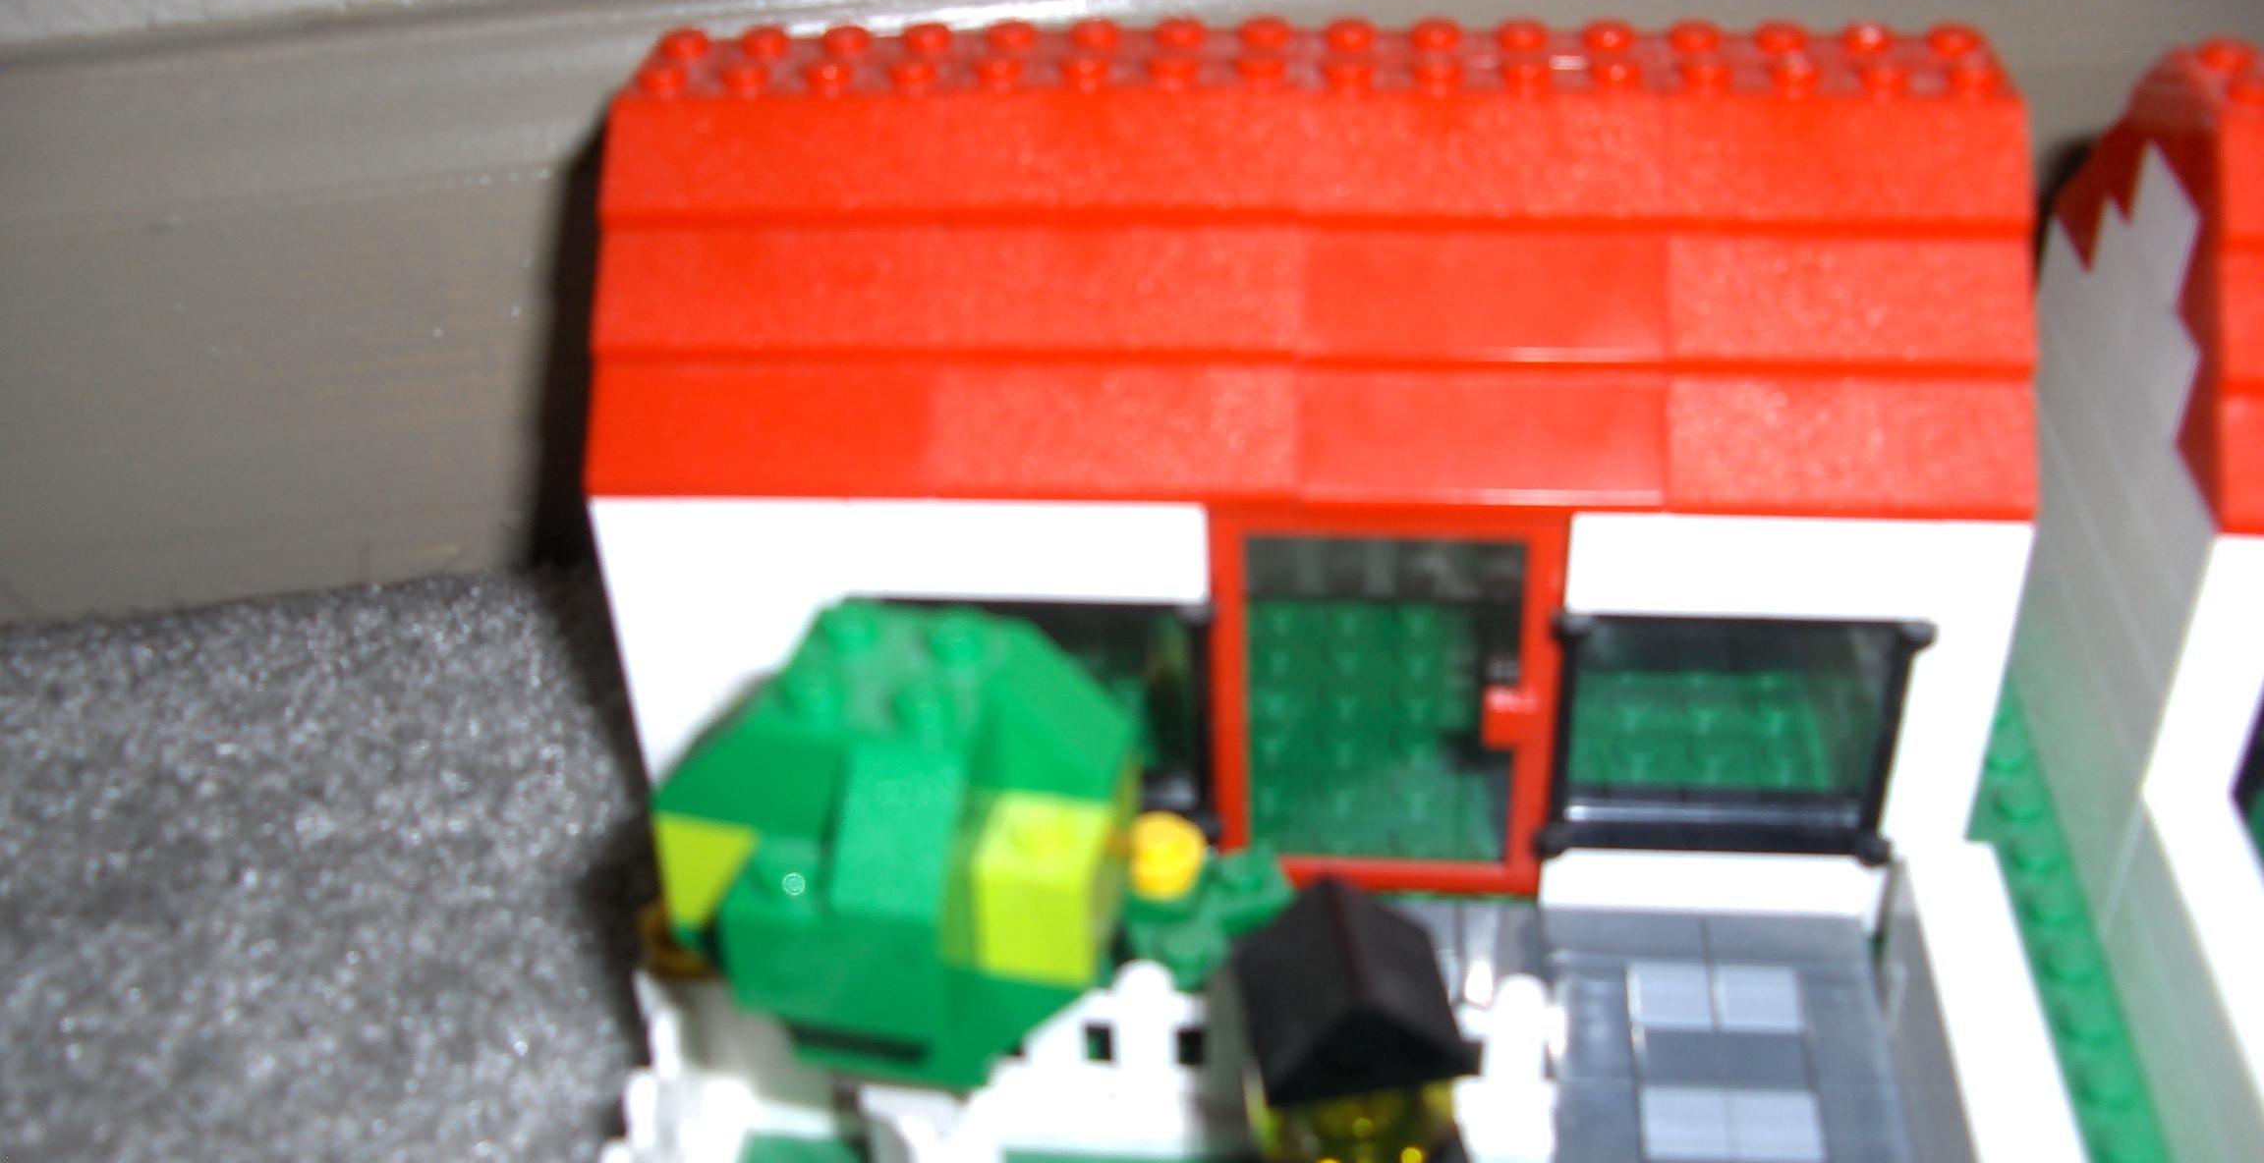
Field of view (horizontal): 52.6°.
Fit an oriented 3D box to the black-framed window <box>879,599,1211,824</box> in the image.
[{"bbox_3d":[-0.008,0.011,0.221,0.032,0.029,0.009,1,33,4],"label":"black-framed window"}]

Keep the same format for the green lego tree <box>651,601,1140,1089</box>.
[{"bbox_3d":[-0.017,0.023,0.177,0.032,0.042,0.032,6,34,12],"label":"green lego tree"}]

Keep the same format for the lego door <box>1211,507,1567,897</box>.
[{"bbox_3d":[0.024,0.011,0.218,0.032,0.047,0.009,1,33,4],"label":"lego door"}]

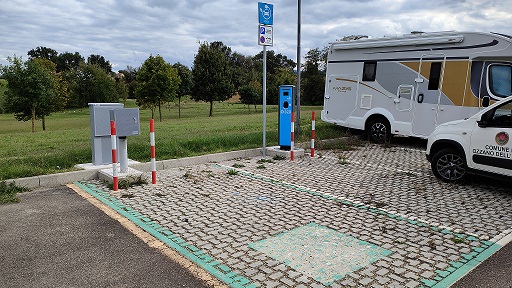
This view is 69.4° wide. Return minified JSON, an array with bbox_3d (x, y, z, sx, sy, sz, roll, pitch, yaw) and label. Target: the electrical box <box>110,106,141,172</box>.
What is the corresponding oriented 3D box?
[{"bbox_3d":[-2.188,-0.057,6.233,0.390,1.050,0.250,-6,10,-40],"label":"electrical box"}]

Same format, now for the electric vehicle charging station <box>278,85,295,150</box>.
[{"bbox_3d":[0.727,-0.598,8.549,0.325,1.472,0.240,3,8,19],"label":"electric vehicle charging station"}]

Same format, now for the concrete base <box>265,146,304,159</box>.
[{"bbox_3d":[0.679,0.217,8.578,0.580,0.150,0.660,-6,10,-40],"label":"concrete base"}]

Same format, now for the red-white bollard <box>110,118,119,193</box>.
[{"bbox_3d":[-2.099,0.181,5.475,0.075,1.045,0.075,-6,10,-40],"label":"red-white bollard"}]

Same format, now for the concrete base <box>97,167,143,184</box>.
[{"bbox_3d":[-2.270,0.538,6.217,0.520,0.135,0.660,-6,10,-40],"label":"concrete base"}]

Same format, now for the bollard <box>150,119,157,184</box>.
[{"bbox_3d":[-1.640,0.126,5.891,0.072,1.045,0.072,-6,10,-40],"label":"bollard"}]

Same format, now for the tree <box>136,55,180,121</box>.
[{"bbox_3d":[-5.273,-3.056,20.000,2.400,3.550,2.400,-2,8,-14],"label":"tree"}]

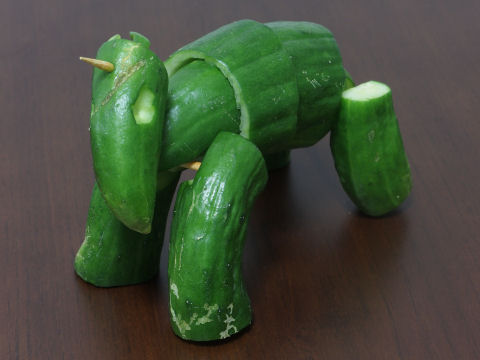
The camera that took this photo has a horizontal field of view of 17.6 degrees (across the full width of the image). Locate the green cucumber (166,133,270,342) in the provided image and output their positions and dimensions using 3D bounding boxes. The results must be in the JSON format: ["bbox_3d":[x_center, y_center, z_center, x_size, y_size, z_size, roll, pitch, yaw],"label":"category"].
[{"bbox_3d":[-0.006,0.019,0.587,0.035,0.079,0.035,21,27,31],"label":"green cucumber"}]

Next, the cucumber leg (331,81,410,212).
[{"bbox_3d":[0.057,-0.013,0.668,0.034,0.058,0.034,-4,28,2],"label":"cucumber leg"}]

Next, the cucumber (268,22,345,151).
[{"bbox_3d":[0.024,-0.038,0.647,0.037,0.052,0.052,-20,34,-33],"label":"cucumber"}]

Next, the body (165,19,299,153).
[{"bbox_3d":[-0.003,-0.033,0.623,0.053,0.053,0.042,22,35,36],"label":"body"}]

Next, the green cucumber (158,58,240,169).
[{"bbox_3d":[-0.019,-0.025,0.604,0.041,0.041,0.046,20,34,32],"label":"green cucumber"}]

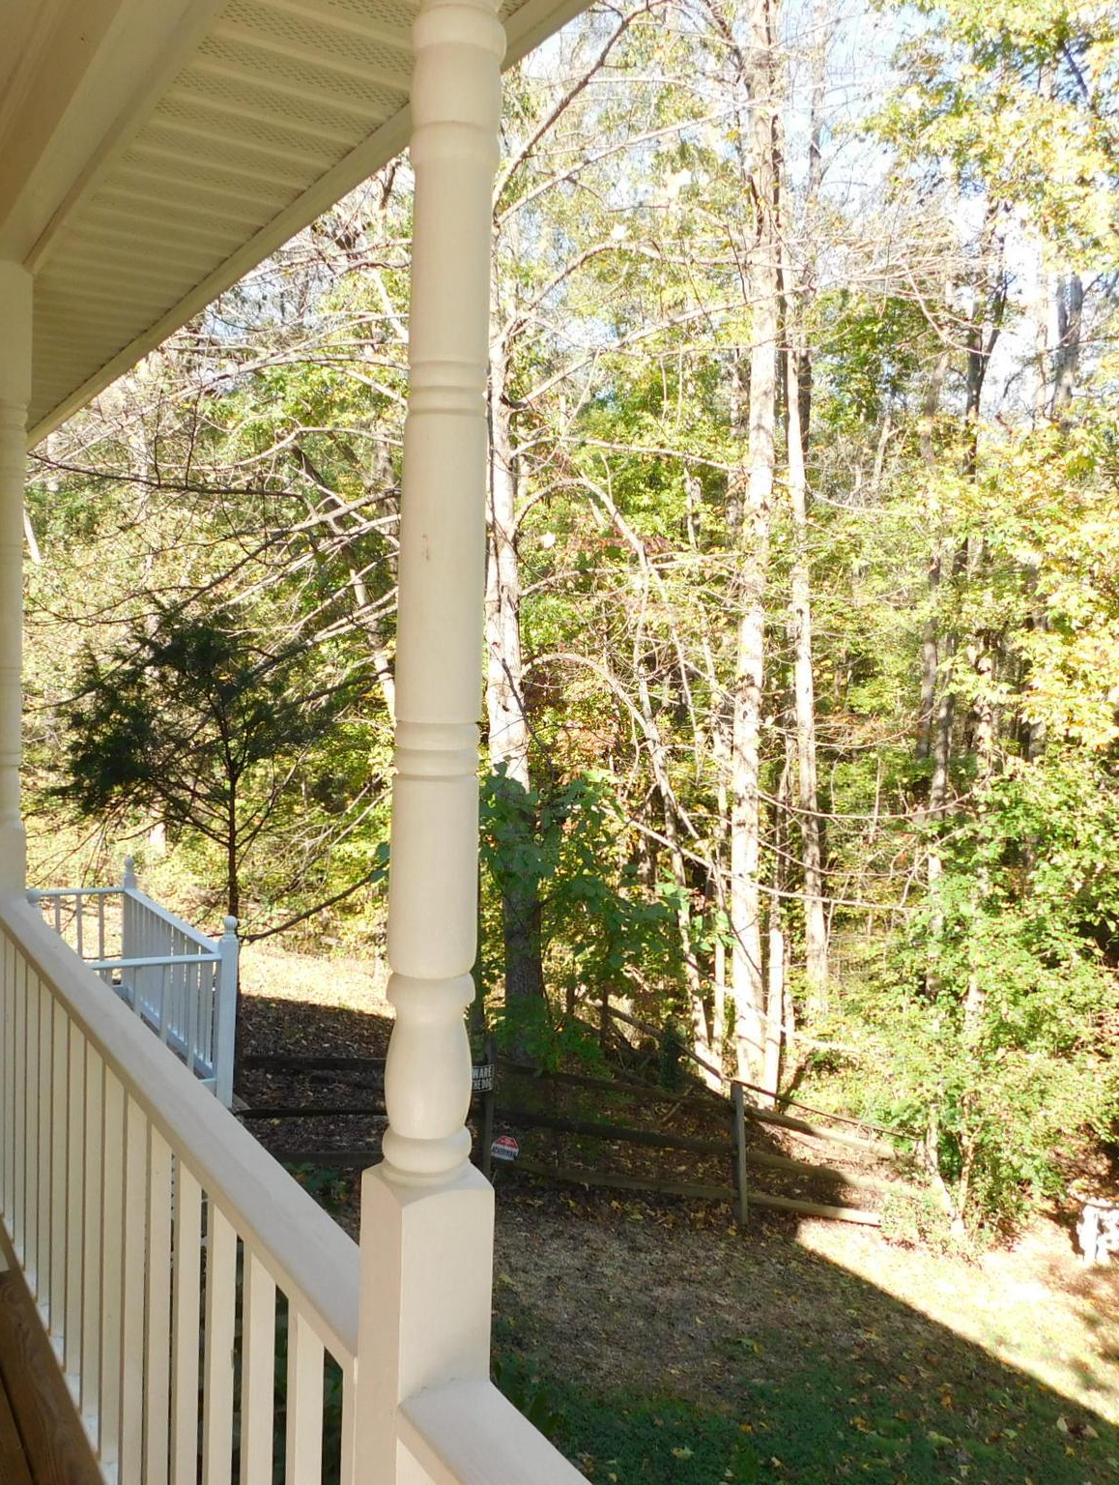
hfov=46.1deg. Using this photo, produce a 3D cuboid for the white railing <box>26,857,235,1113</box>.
[{"bbox_3d":[-2.974,1.488,8.420,1.170,1.140,2.390,0,3,-31],"label":"white railing"}]

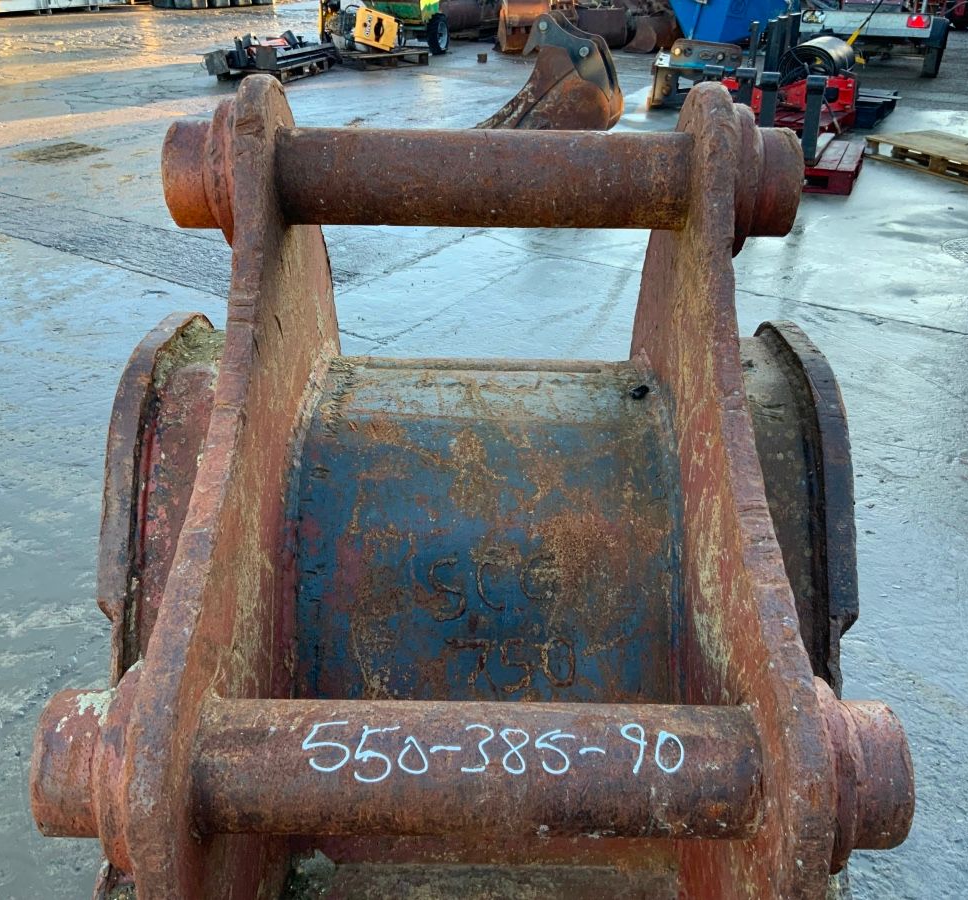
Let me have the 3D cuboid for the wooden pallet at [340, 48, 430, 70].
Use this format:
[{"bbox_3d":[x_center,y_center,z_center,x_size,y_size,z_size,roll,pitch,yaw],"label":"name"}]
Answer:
[{"bbox_3d":[-1.334,-4.725,12.043,0.950,0.145,1.120,-18,34,-31],"label":"wooden pallet"}]

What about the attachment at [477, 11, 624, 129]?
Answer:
[{"bbox_3d":[0.472,-3.032,8.125,1.320,0.990,0.360,12,31,20],"label":"attachment"}]

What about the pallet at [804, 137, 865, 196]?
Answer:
[{"bbox_3d":[2.126,-2.126,7.380,1.200,0.160,1.000,12,31,20],"label":"pallet"}]

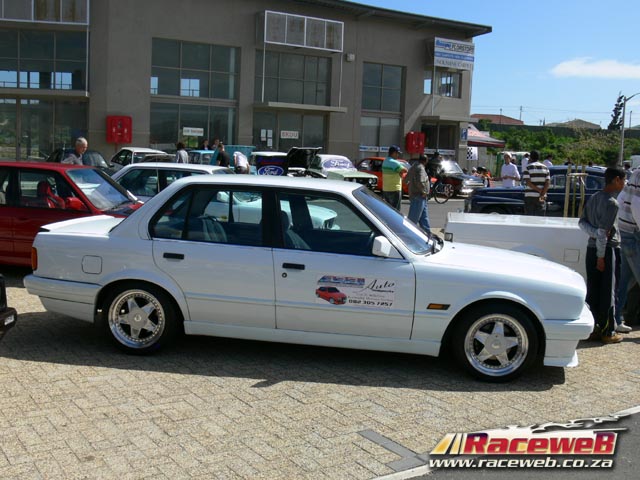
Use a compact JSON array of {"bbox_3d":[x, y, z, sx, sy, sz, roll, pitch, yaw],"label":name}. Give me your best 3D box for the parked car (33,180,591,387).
[{"bbox_3d":[-0.067,0.158,5.810,4.320,1.350,1.680,3,7,8],"label":"parked car"}]

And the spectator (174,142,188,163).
[{"bbox_3d":[-3.569,-1.712,18.650,0.480,1.610,0.360,0,7,-17],"label":"spectator"}]

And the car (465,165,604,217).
[{"bbox_3d":[5.242,-0.810,15.085,4.350,1.480,1.680,2,7,-1],"label":"car"}]

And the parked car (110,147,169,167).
[{"bbox_3d":[-5.231,-2.061,21.740,1.620,1.400,3.900,-1,8,-28],"label":"parked car"}]

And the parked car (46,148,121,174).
[{"bbox_3d":[-6.841,-1.830,19.954,1.650,1.400,4.000,-2,8,-31],"label":"parked car"}]

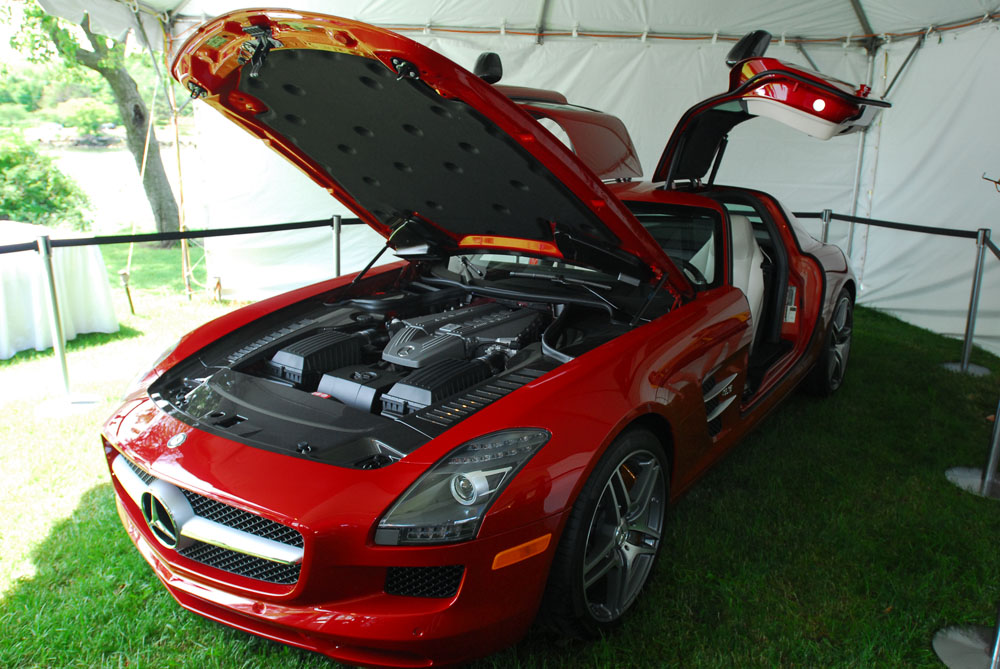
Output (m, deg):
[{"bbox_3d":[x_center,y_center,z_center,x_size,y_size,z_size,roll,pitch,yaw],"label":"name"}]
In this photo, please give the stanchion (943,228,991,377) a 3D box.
[{"bbox_3d":[3.231,-0.227,4.761,0.350,0.970,0.350,8,16,34],"label":"stanchion"}]

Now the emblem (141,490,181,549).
[{"bbox_3d":[-0.935,0.512,1.916,0.178,0.178,0.035,10,25,37],"label":"emblem"}]

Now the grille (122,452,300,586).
[{"bbox_3d":[-0.906,0.473,1.945,1.020,0.225,0.160,10,17,37],"label":"grille"}]

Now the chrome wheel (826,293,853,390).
[{"bbox_3d":[1.947,0.050,4.191,0.200,0.540,0.540,10,17,37],"label":"chrome wheel"}]

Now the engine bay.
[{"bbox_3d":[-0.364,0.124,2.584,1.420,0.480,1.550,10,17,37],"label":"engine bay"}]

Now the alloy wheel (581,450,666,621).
[{"bbox_3d":[0.306,0.587,2.142,0.200,0.515,0.515,10,17,37],"label":"alloy wheel"}]

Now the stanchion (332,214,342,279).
[{"bbox_3d":[-1.459,-0.583,6.364,0.350,1.000,0.350,-4,14,-13],"label":"stanchion"}]

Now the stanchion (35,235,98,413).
[{"bbox_3d":[-2.677,-0.082,4.216,0.360,1.020,0.360,-9,16,-32],"label":"stanchion"}]

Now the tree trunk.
[{"bbox_3d":[-6.999,-3.443,13.608,1.250,3.450,0.800,-7,15,-26],"label":"tree trunk"}]

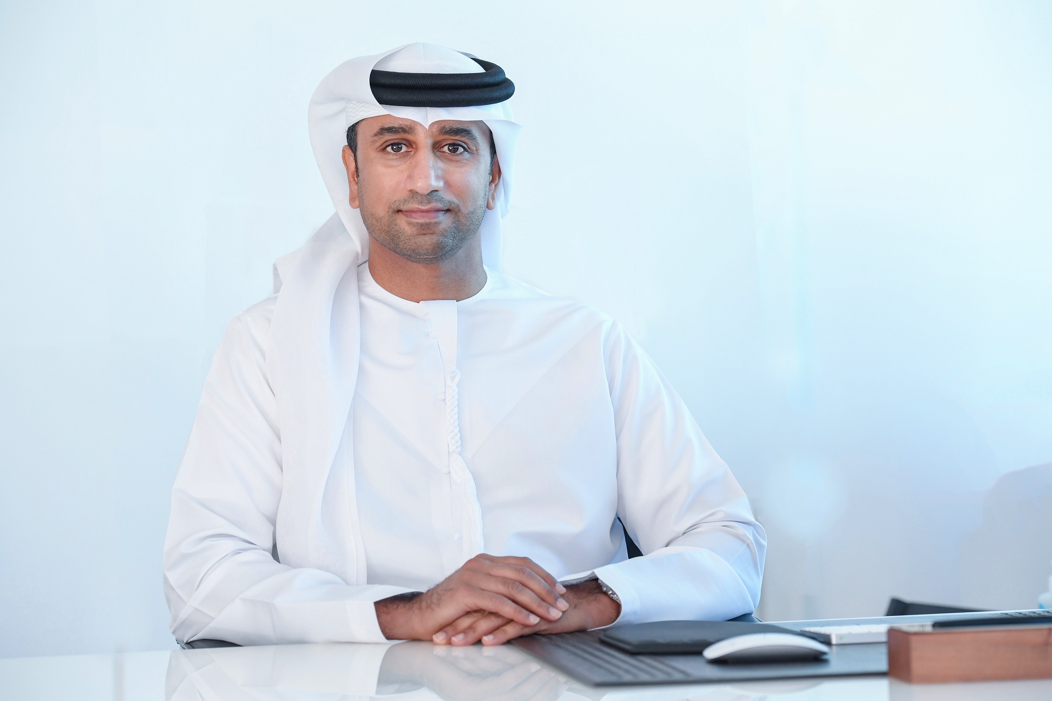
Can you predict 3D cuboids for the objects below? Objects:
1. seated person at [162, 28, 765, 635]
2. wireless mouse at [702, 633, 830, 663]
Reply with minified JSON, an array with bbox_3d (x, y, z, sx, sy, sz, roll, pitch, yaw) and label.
[{"bbox_3d":[-0.050,0.345,2.950,0.600,1.320,0.720,-1,2,-14],"label":"seated person"},{"bbox_3d":[0.213,0.265,2.650,0.114,0.022,0.057,-1,3,-17],"label":"wireless mouse"}]

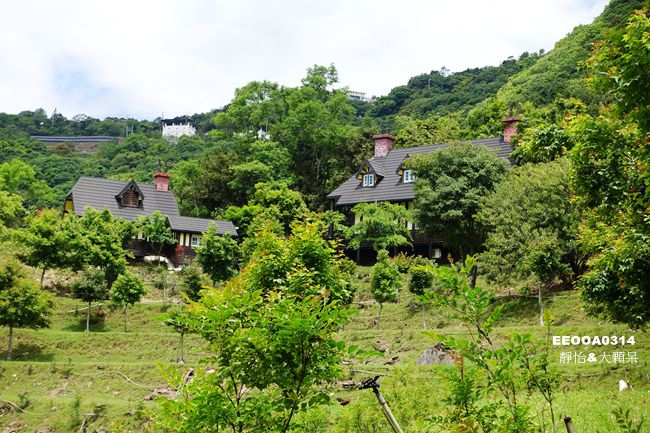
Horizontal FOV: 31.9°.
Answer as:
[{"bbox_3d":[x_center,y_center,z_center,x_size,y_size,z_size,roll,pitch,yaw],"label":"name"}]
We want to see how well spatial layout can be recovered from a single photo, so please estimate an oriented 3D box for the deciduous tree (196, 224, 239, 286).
[{"bbox_3d":[-6.490,2.355,68.654,2.540,3.740,2.410,0,-7,0],"label":"deciduous tree"}]

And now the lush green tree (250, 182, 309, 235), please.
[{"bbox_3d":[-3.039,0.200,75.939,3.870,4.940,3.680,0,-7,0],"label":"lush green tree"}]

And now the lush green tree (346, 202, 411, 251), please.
[{"bbox_3d":[3.337,0.873,70.916,3.990,3.490,3.790,0,-7,0],"label":"lush green tree"}]

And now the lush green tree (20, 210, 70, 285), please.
[{"bbox_3d":[-15.374,1.693,62.103,2.730,4.260,2.590,0,-7,0],"label":"lush green tree"}]

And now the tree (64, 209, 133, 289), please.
[{"bbox_3d":[-12.498,1.766,62.743,3.750,4.410,3.560,0,-7,0],"label":"tree"}]

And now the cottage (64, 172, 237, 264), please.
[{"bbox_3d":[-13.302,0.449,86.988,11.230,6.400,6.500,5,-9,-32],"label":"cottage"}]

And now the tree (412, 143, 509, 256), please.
[{"bbox_3d":[8.164,-0.964,68.509,5.780,6.990,5.490,0,-7,0],"label":"tree"}]

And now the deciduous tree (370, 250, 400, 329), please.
[{"bbox_3d":[2.651,3.199,49.827,1.310,3.420,1.250,0,-7,0],"label":"deciduous tree"}]

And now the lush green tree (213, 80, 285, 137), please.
[{"bbox_3d":[-7.693,-9.403,114.356,7.240,8.550,6.880,0,-7,0],"label":"lush green tree"}]

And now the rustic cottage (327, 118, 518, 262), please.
[{"bbox_3d":[7.109,-1.419,78.667,11.500,8.800,8.000,-5,-9,35],"label":"rustic cottage"}]

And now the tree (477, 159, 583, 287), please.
[{"bbox_3d":[10.974,0.322,61.020,5.690,6.870,5.400,0,-7,0],"label":"tree"}]

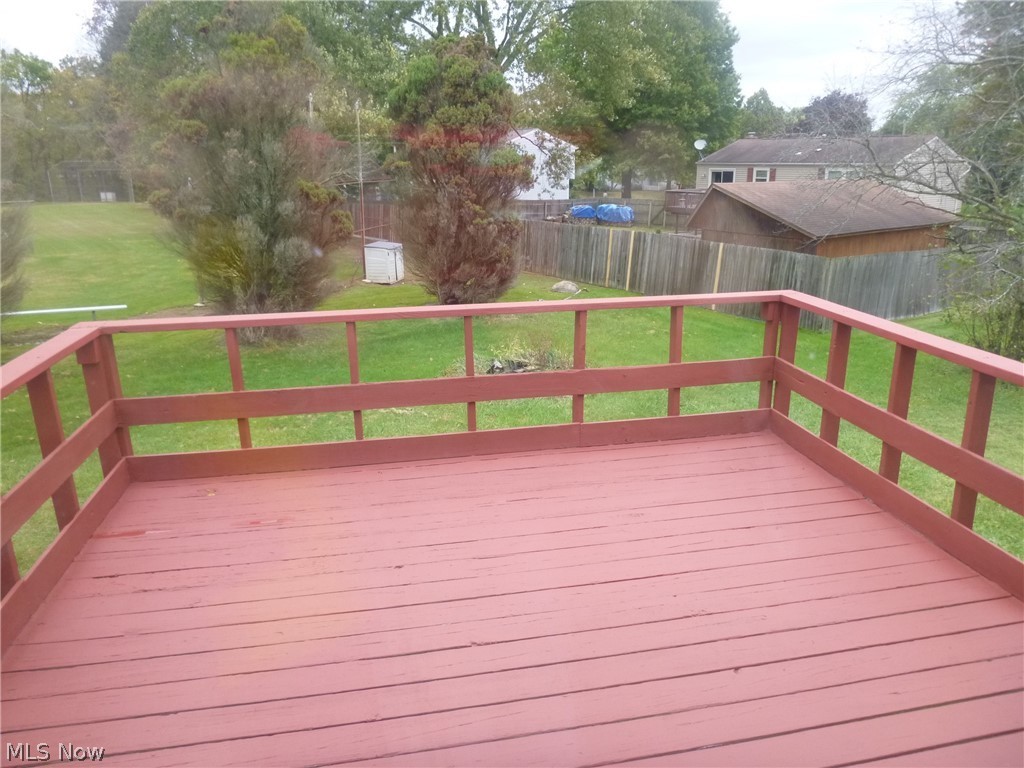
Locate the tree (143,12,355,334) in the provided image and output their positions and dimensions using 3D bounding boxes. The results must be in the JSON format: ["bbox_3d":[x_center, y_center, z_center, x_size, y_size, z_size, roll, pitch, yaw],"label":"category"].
[{"bbox_3d":[-6.182,-4.722,17.366,4.690,7.260,4.690,-6,18,-18],"label":"tree"}]

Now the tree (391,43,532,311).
[{"bbox_3d":[-1.518,-6.152,21.747,4.010,7.440,4.010,-1,17,-4],"label":"tree"}]

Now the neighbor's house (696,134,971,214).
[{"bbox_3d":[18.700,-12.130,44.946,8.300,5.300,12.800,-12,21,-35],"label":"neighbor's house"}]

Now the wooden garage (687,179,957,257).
[{"bbox_3d":[9.819,-4.569,23.170,9.000,3.380,4.000,-14,21,-38],"label":"wooden garage"}]

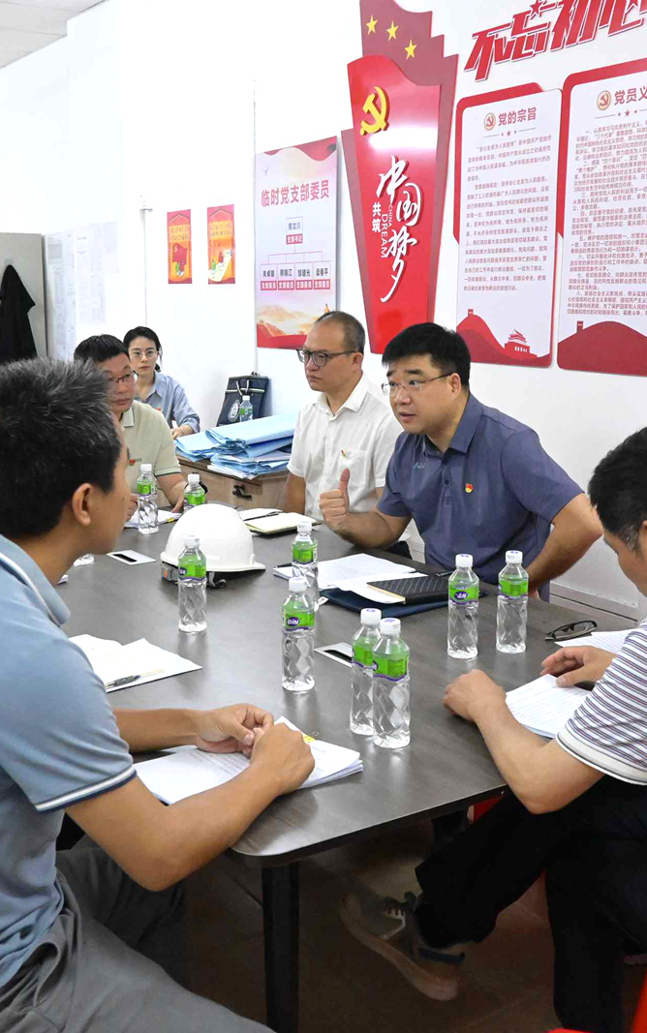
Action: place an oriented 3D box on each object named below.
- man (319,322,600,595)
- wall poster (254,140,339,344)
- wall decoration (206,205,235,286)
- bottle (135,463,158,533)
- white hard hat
[{"bbox_3d":[0.345,0.231,2.708,0.630,1.340,0.760,11,15,41],"label":"man"},{"bbox_3d":[-0.136,-1.204,5.044,0.015,0.893,0.697,-7,14,-32],"label":"wall poster"},{"bbox_3d":[-0.499,-1.325,5.476,0.010,0.370,0.268,-7,14,-33],"label":"wall decoration"},{"bbox_3d":[-0.492,-0.050,3.144,0.057,0.190,0.057,-7,14,-33],"label":"bottle"},{"bbox_3d":[-0.266,0.061,2.690,0.258,0.158,0.212,2,11,-16],"label":"white hard hat"}]

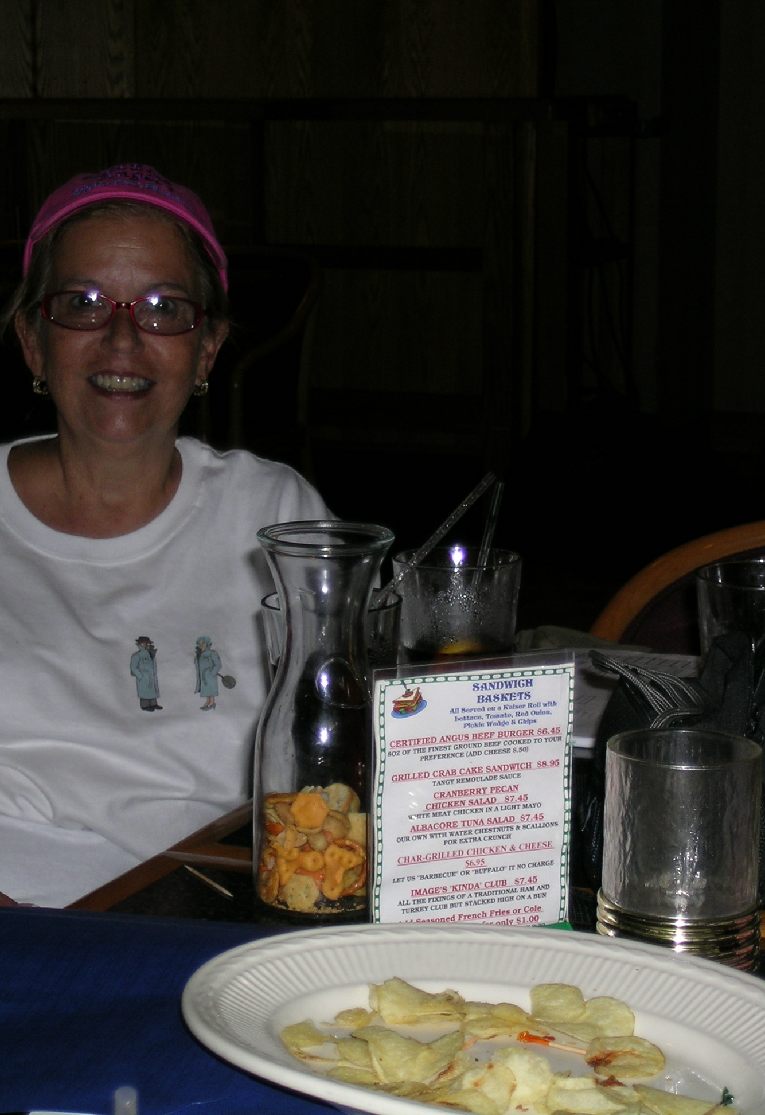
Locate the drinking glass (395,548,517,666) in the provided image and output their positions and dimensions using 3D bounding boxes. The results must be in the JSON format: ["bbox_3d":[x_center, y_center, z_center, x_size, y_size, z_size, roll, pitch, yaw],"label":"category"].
[{"bbox_3d":[0.052,0.073,1.808,0.088,0.149,0.088,0,11,0],"label":"drinking glass"}]

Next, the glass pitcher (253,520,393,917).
[{"bbox_3d":[-0.030,0.092,1.534,0.088,0.218,0.088,0,11,0],"label":"glass pitcher"}]

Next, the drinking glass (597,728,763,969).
[{"bbox_3d":[0.164,0.162,1.429,0.088,0.119,0.088,0,11,0],"label":"drinking glass"}]

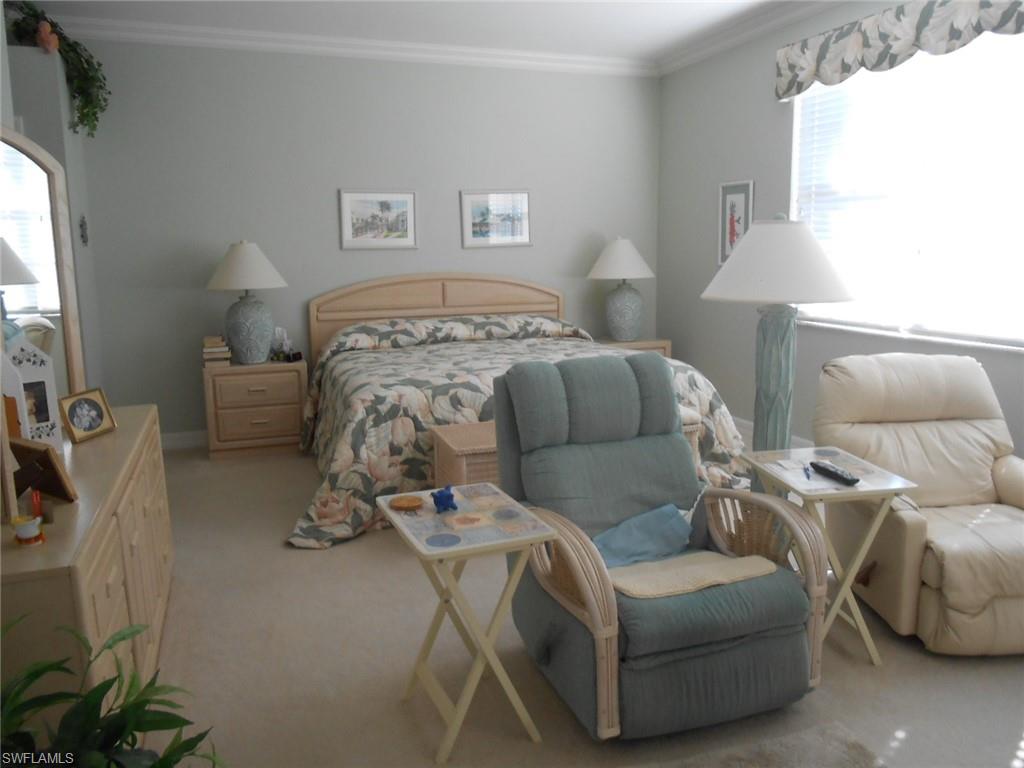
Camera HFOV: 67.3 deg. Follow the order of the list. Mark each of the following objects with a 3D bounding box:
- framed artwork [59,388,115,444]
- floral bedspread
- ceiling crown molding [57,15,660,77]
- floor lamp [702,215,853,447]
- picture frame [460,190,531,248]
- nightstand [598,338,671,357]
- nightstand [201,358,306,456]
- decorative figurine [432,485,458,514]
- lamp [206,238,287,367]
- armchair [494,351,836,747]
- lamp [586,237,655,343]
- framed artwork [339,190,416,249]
[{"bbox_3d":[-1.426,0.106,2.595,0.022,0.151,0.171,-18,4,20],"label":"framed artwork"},{"bbox_3d":[-0.152,0.087,5.047,2.620,0.890,2.300,-4,10,-19],"label":"floral bedspread"},{"bbox_3d":[-0.837,-2.466,5.683,4.458,0.110,0.110,-4,10,-19],"label":"ceiling crown molding"},{"bbox_3d":[1.009,0.112,2.988,0.610,1.475,0.610,-4,10,-19],"label":"floor lamp"},{"bbox_3d":[-0.122,-1.284,5.994,0.557,0.425,0.024,-4,10,-19],"label":"picture frame"},{"bbox_3d":[0.930,-0.046,6.361,0.660,0.628,0.400,-4,10,-19],"label":"nightstand"},{"bbox_3d":[-1.784,0.155,5.411,0.662,0.628,0.400,-4,10,-19],"label":"nightstand"},{"bbox_3d":[-0.192,0.320,2.208,0.075,0.066,0.075,-4,10,-19],"label":"decorative figurine"},{"bbox_3d":[-1.845,-0.565,5.329,0.560,0.840,0.560,-4,10,-19],"label":"lamp"},{"bbox_3d":[0.462,0.430,2.630,0.810,0.980,0.960,-4,10,-19],"label":"armchair"},{"bbox_3d":[0.915,-0.782,6.329,0.560,0.830,0.560,-1,9,0],"label":"lamp"},{"bbox_3d":[-0.985,-1.211,5.693,0.561,0.416,0.024,-4,10,-19],"label":"framed artwork"}]

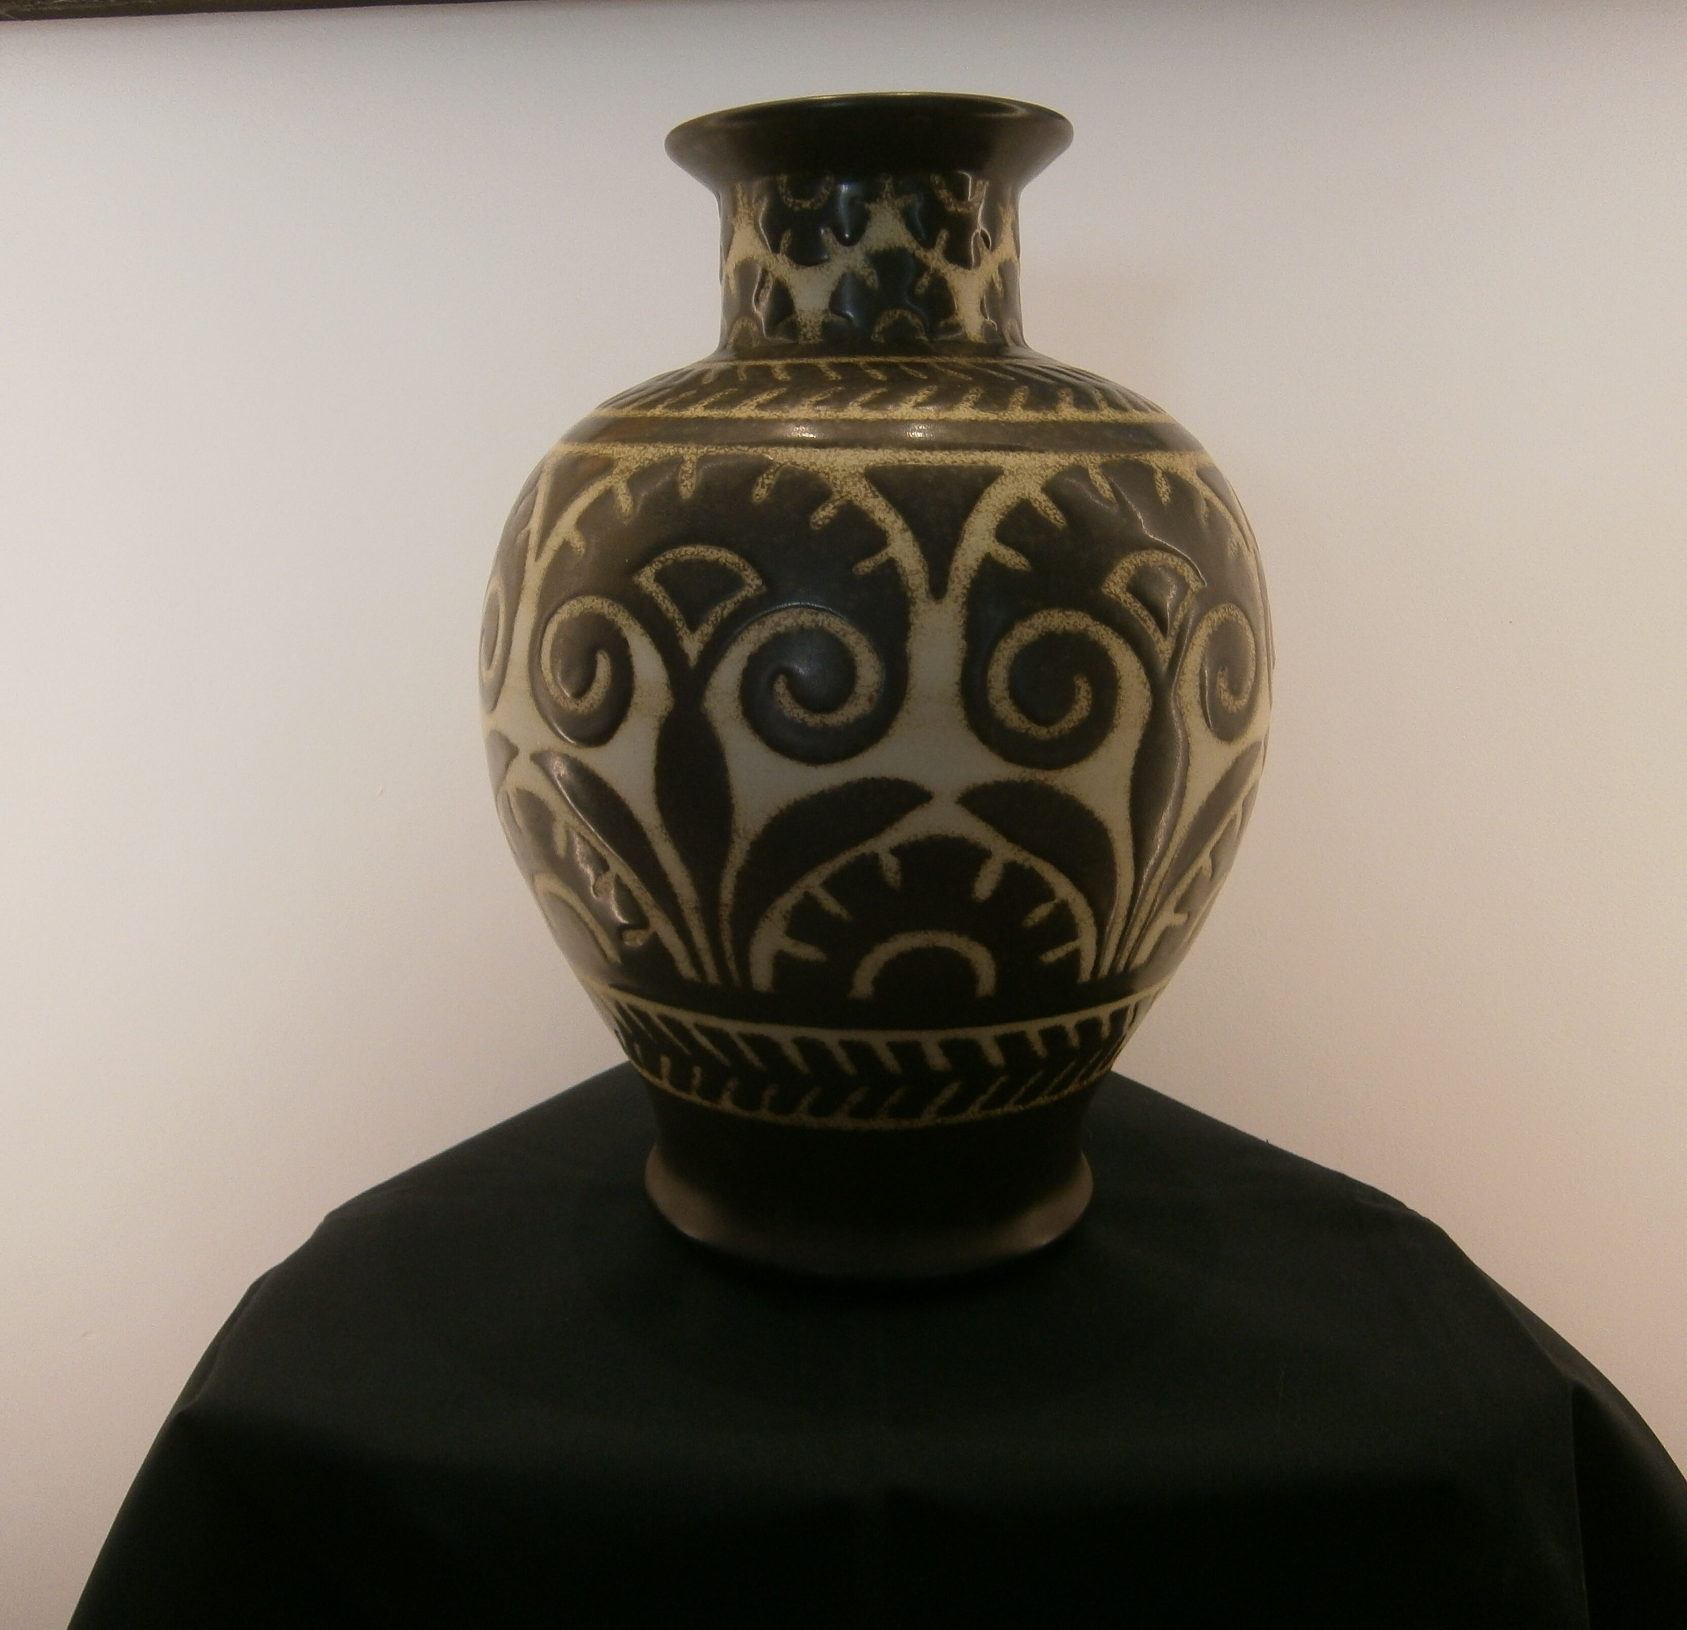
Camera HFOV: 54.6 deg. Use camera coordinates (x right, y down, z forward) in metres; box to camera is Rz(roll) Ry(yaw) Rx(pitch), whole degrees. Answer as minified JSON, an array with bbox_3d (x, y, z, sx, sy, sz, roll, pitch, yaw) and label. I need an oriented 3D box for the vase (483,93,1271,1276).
[{"bbox_3d":[0.011,-0.049,0.627,0.293,0.400,0.293,0,15,0],"label":"vase"}]

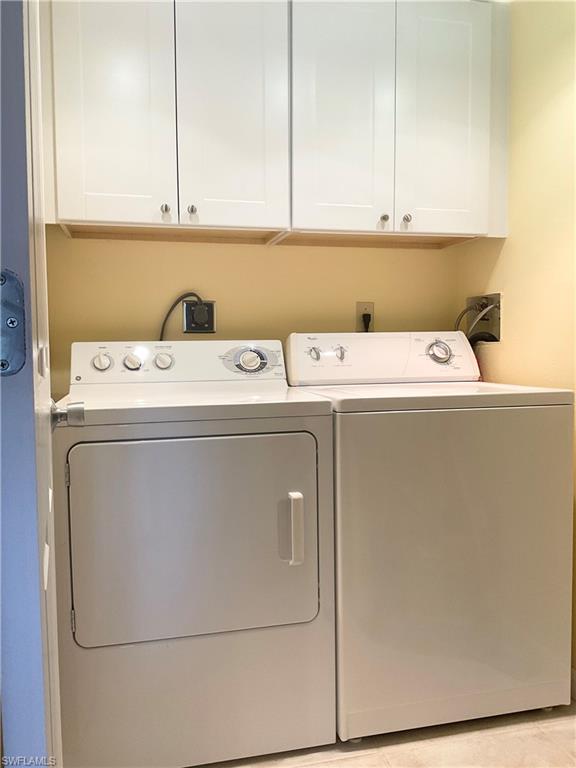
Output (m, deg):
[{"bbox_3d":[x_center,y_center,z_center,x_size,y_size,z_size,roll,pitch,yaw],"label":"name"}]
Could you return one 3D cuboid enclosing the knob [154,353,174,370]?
[{"bbox_3d":[-0.375,-0.068,1.951,0.052,0.052,0.028,-1,-12,-14],"label":"knob"}]

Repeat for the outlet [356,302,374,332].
[{"bbox_3d":[0.295,-0.249,2.417,0.070,0.114,0.018,-1,3,-14],"label":"outlet"}]

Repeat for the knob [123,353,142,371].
[{"bbox_3d":[-0.466,-0.067,1.929,0.052,0.052,0.028,-1,-12,-14],"label":"knob"}]

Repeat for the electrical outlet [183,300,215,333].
[{"bbox_3d":[-0.310,-0.237,2.266,0.116,0.114,0.030,-1,3,-14],"label":"electrical outlet"}]

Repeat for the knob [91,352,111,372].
[{"bbox_3d":[-0.551,-0.065,1.908,0.052,0.052,0.028,-1,-12,-14],"label":"knob"}]

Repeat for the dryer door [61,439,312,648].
[{"bbox_3d":[-0.206,0.366,1.536,0.596,0.484,0.060,-1,3,-14],"label":"dryer door"}]

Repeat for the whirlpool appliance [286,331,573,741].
[{"bbox_3d":[0.374,0.373,2.014,0.690,1.080,0.665,-1,3,-14],"label":"whirlpool appliance"}]

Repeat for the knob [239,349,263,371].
[{"bbox_3d":[-0.117,-0.076,2.014,0.064,0.064,0.030,-1,-12,-14],"label":"knob"}]

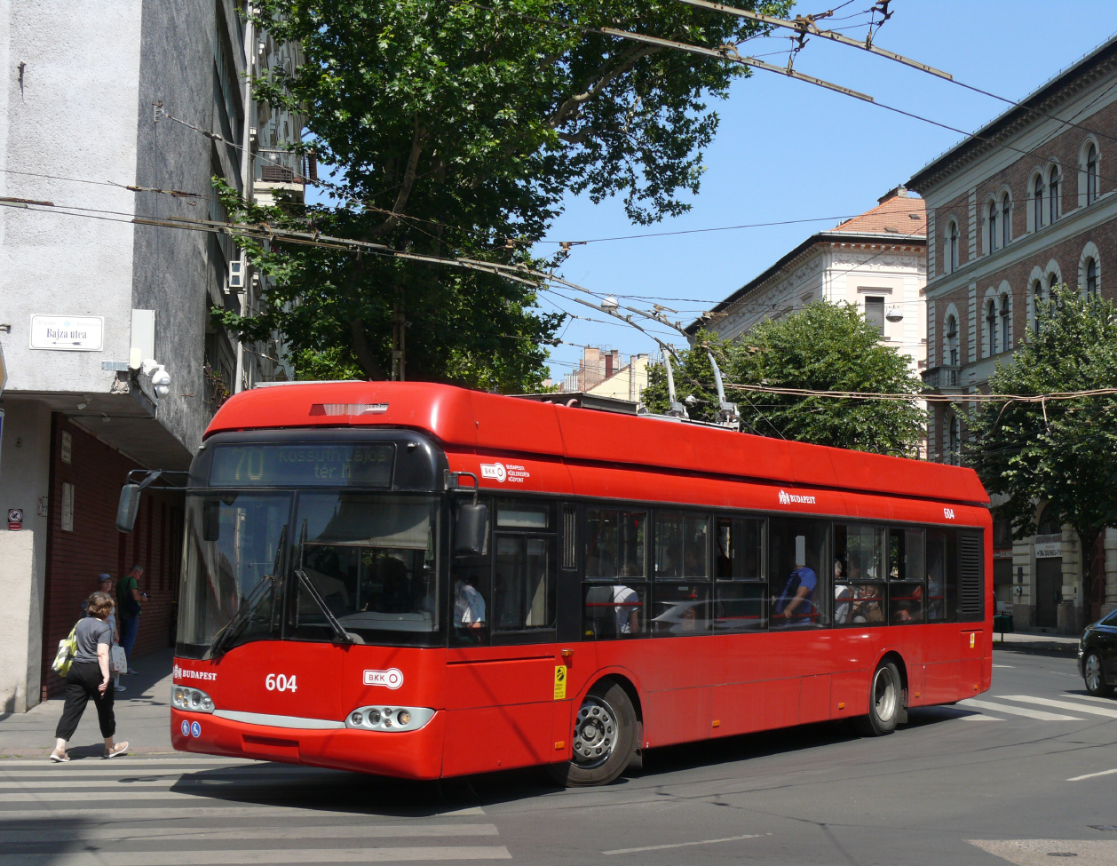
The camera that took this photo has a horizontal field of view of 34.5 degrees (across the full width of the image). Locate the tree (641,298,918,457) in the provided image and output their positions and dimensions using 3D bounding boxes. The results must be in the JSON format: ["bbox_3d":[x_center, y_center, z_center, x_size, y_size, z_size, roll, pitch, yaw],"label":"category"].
[{"bbox_3d":[7.512,0.982,59.929,8.500,10.700,9.000,1,-4,-7],"label":"tree"}]

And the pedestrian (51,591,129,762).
[{"bbox_3d":[-4.349,2.258,16.700,0.650,1.550,0.500,4,-5,-35],"label":"pedestrian"}]

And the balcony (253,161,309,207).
[{"bbox_3d":[-7.726,-7.043,50.500,1.450,1.250,2.300,1,-4,-7],"label":"balcony"}]

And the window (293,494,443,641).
[{"bbox_3d":[-1.437,0.990,13.210,1.170,1.090,0.220,-1,-5,25],"label":"window"}]

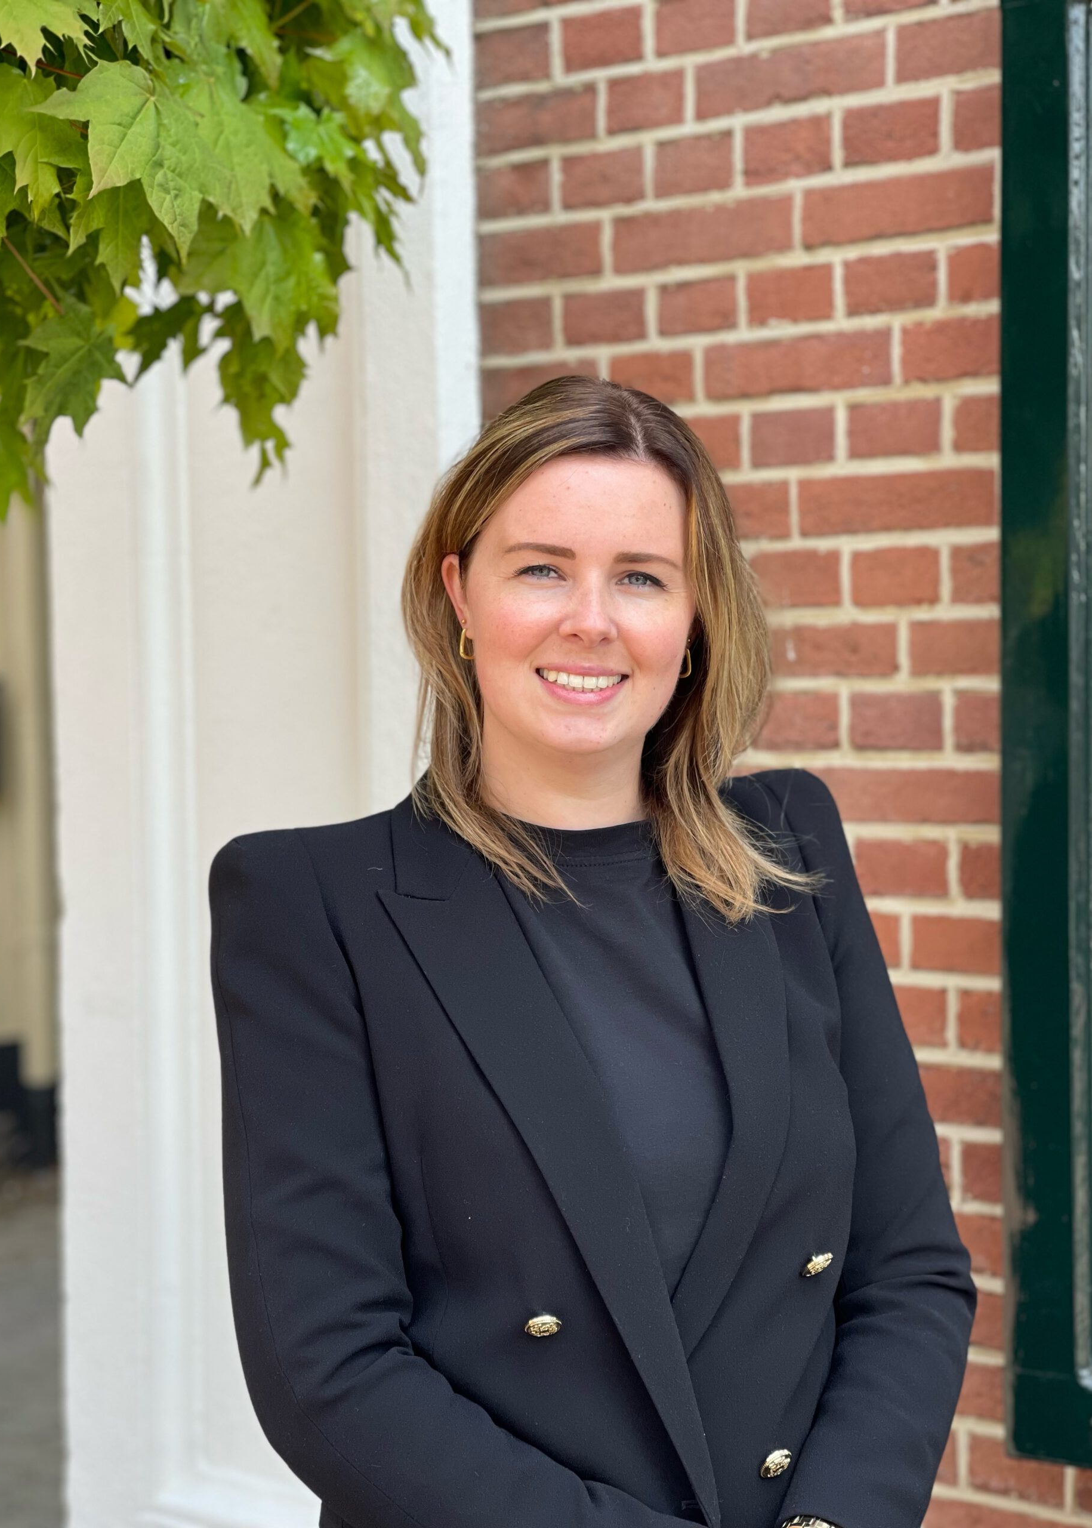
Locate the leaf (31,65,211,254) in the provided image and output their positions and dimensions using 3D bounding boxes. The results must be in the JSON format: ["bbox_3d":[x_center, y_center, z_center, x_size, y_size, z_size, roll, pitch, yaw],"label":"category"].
[{"bbox_3d":[-0.273,-0.392,1.830,0.118,0.128,0.050,-1,-21,8],"label":"leaf"}]

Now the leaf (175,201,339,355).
[{"bbox_3d":[-0.199,-0.332,1.930,0.108,0.105,0.050,-1,-19,5],"label":"leaf"}]

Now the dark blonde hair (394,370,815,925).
[{"bbox_3d":[0.037,-0.075,1.830,0.260,0.350,0.250,-1,1,-10],"label":"dark blonde hair"}]

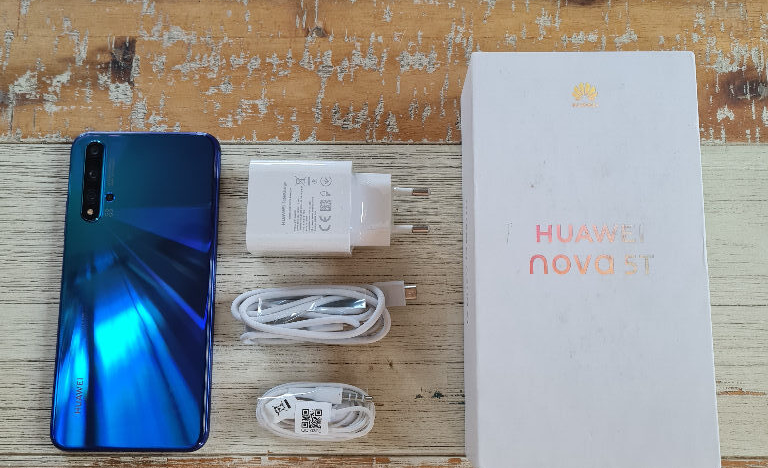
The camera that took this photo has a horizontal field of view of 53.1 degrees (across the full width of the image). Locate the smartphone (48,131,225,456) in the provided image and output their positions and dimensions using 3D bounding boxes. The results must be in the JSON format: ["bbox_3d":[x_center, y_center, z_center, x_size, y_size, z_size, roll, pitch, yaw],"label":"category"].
[{"bbox_3d":[-0.118,0.025,0.371,0.074,0.008,0.154,0,80,1],"label":"smartphone"}]

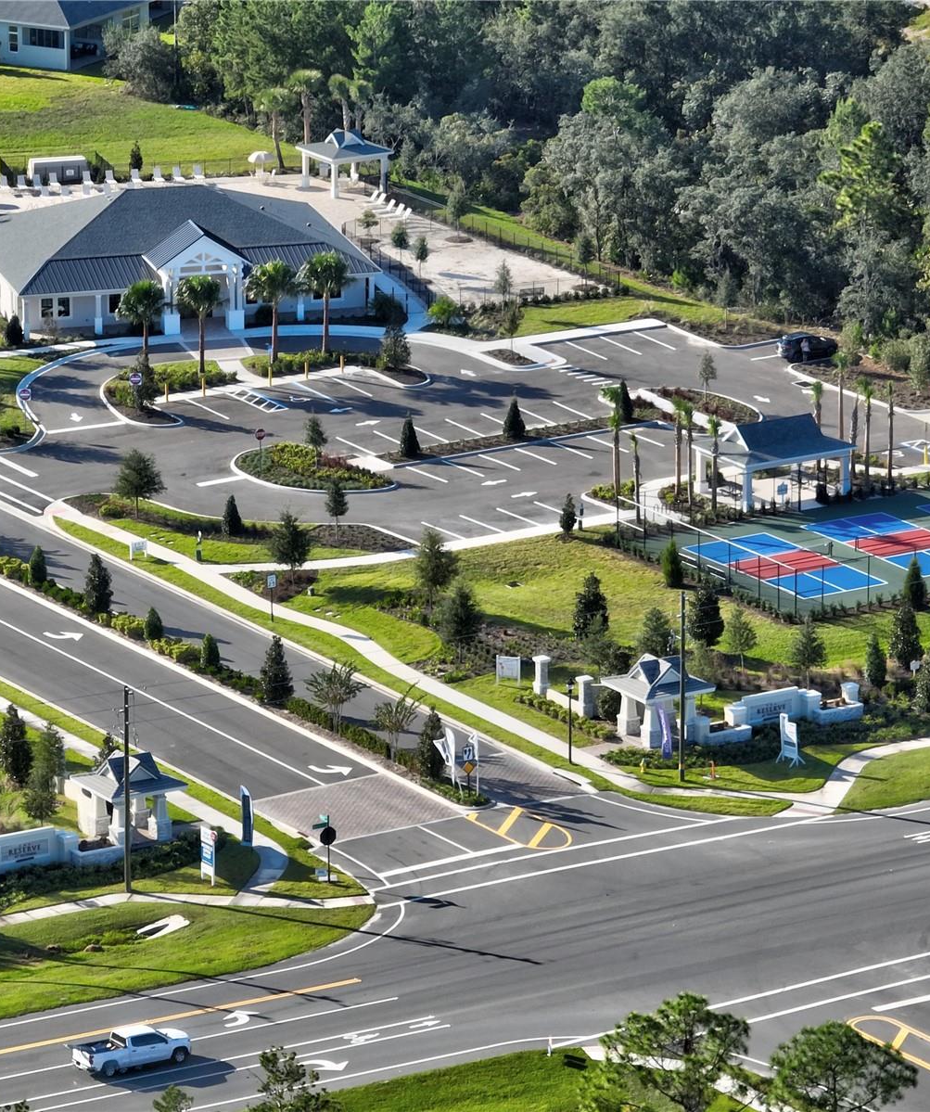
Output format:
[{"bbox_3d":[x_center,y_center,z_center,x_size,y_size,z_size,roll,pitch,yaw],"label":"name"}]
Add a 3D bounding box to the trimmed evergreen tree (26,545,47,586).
[{"bbox_3d":[-26.627,0.542,429.161,1.225,2.403,1.225,0,16,0],"label":"trimmed evergreen tree"}]

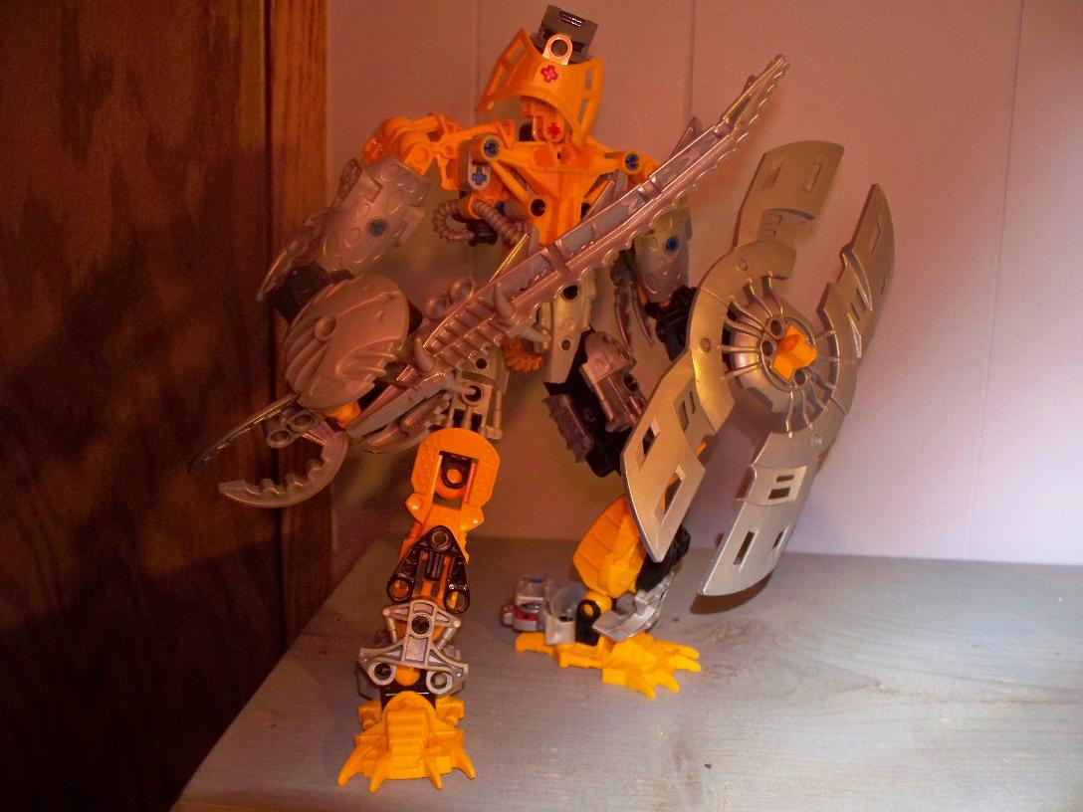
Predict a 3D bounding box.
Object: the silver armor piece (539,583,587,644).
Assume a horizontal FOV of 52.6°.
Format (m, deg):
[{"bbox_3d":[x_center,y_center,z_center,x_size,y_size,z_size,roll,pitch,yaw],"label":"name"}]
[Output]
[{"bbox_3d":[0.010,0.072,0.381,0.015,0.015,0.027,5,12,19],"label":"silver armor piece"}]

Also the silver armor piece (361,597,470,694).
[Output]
[{"bbox_3d":[-0.035,0.066,0.309,0.032,0.028,0.012,10,14,-5],"label":"silver armor piece"}]

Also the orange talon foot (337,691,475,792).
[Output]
[{"bbox_3d":[-0.039,0.089,0.321,0.039,0.017,0.062,0,11,-6],"label":"orange talon foot"}]

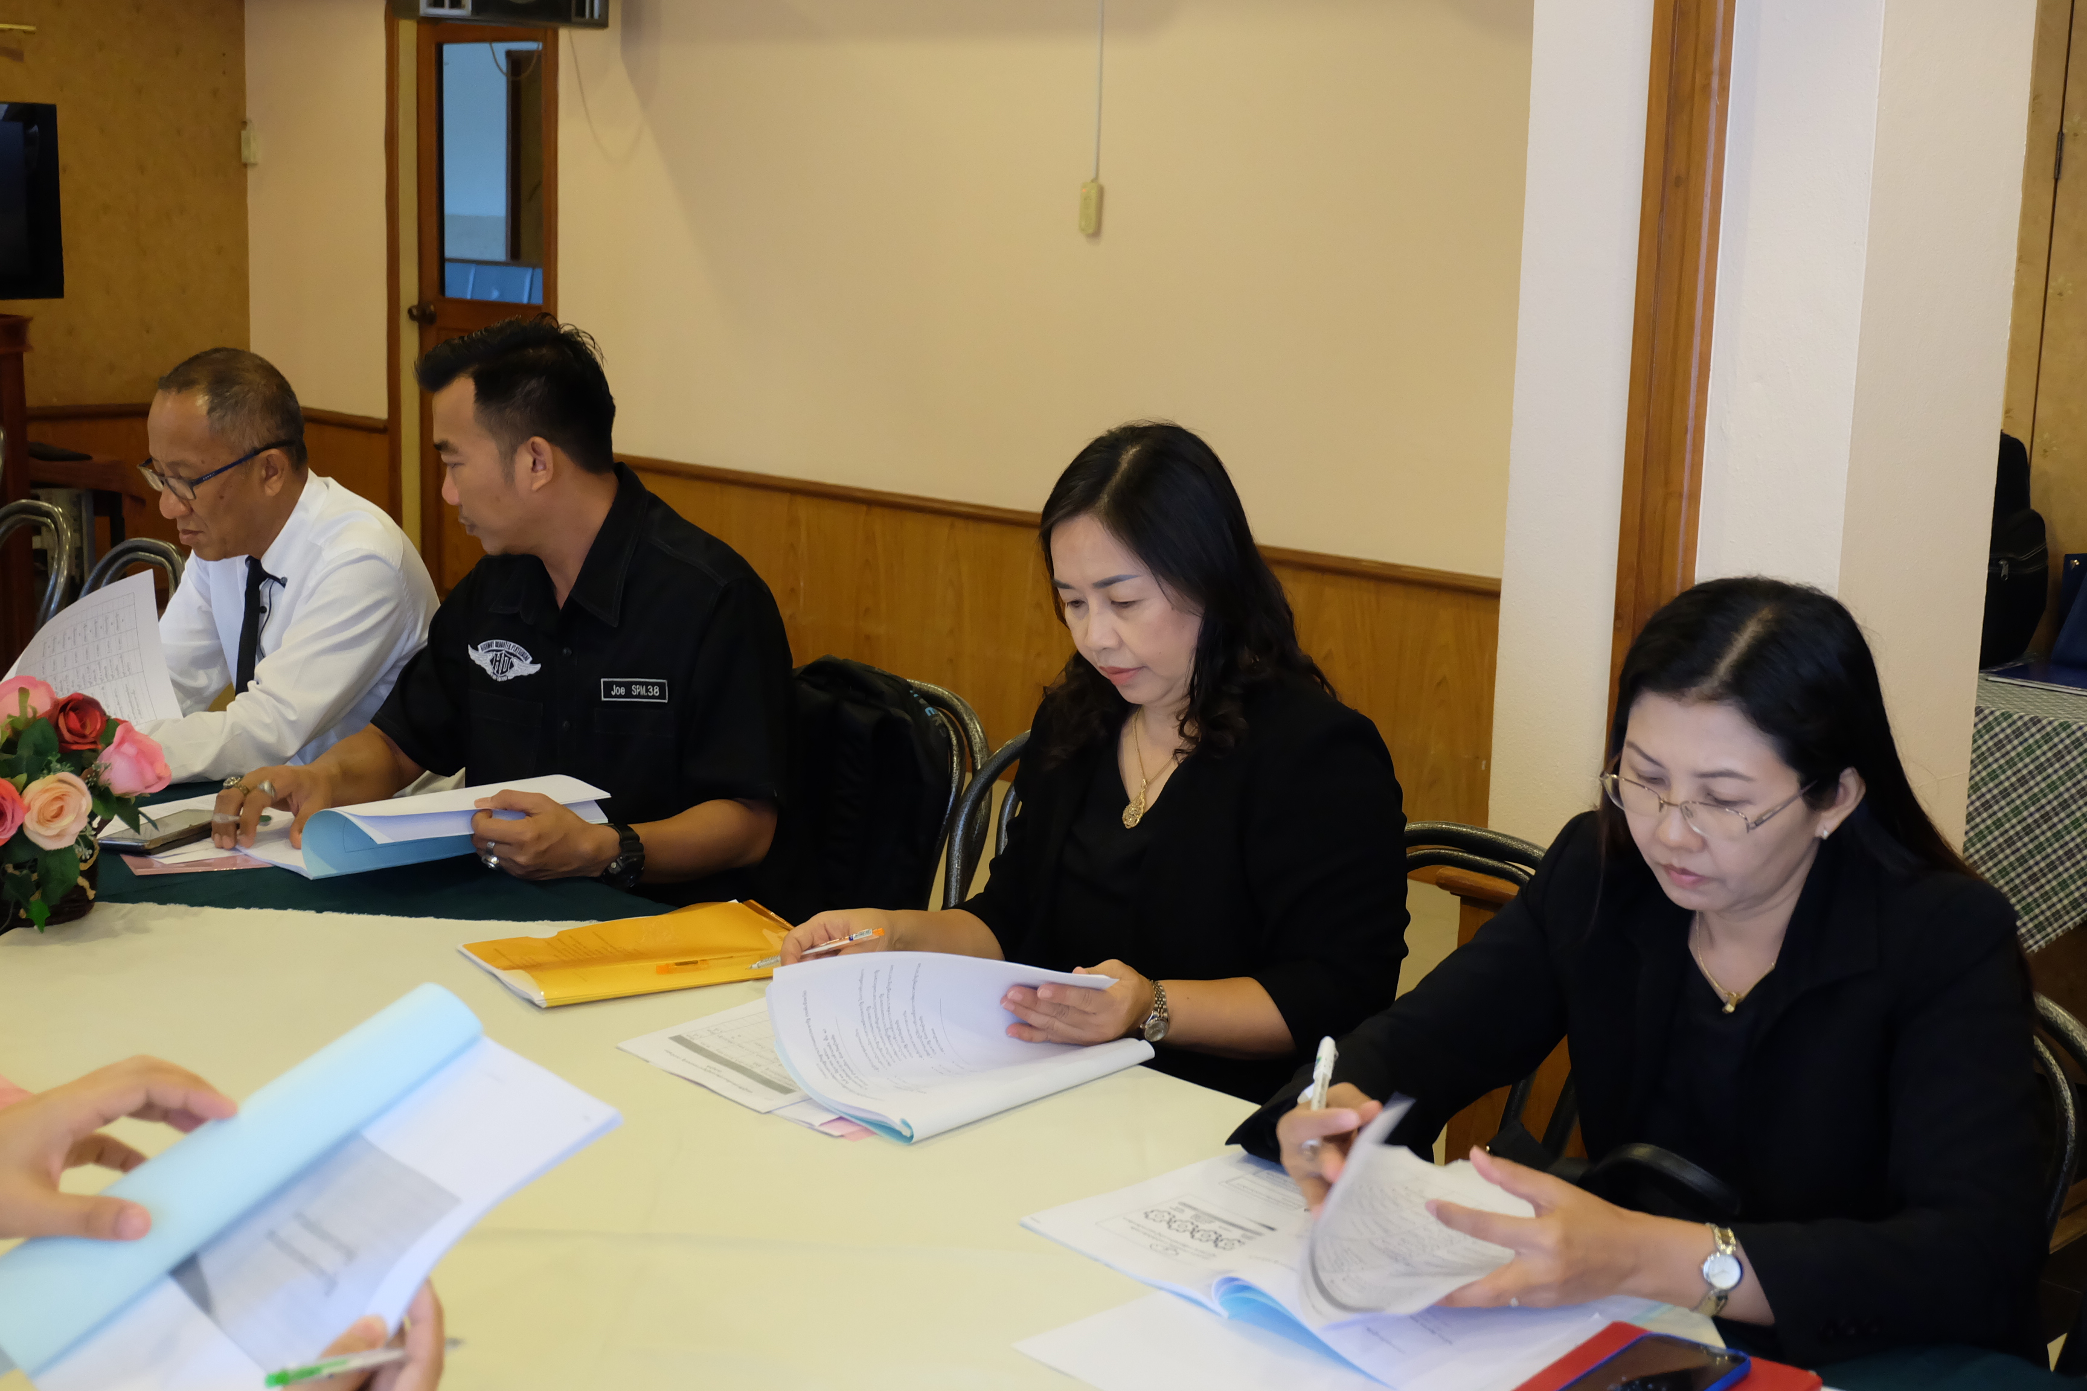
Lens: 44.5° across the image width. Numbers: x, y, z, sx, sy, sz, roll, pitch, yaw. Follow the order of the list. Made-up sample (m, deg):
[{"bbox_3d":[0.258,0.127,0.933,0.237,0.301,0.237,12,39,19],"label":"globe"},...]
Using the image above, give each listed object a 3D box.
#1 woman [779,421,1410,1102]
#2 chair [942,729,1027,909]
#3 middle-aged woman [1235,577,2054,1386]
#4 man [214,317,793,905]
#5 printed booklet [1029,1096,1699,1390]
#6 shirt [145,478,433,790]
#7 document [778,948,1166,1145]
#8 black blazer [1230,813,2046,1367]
[{"bbox_3d":[0.064,0.386,2.203,0.540,1.220,0.640,9,11,39],"label":"woman"},{"bbox_3d":[-0.086,0.540,2.355,0.460,0.910,0.520,10,12,41],"label":"chair"},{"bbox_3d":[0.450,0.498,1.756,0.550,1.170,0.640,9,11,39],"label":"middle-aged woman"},{"bbox_3d":[-0.495,0.242,2.761,0.580,1.280,0.660,9,11,39],"label":"man"},{"bbox_3d":[0.206,0.320,1.647,0.290,0.100,0.390,-6,11,-39],"label":"printed booklet"},{"bbox_3d":[-0.890,0.000,3.100,0.490,0.530,0.460,10,12,43],"label":"shirt"},{"bbox_3d":[-0.066,0.249,2.018,0.200,0.110,0.300,8,11,37],"label":"document"},{"bbox_3d":[0.447,0.358,1.742,0.540,0.540,0.500,9,11,39],"label":"black blazer"}]

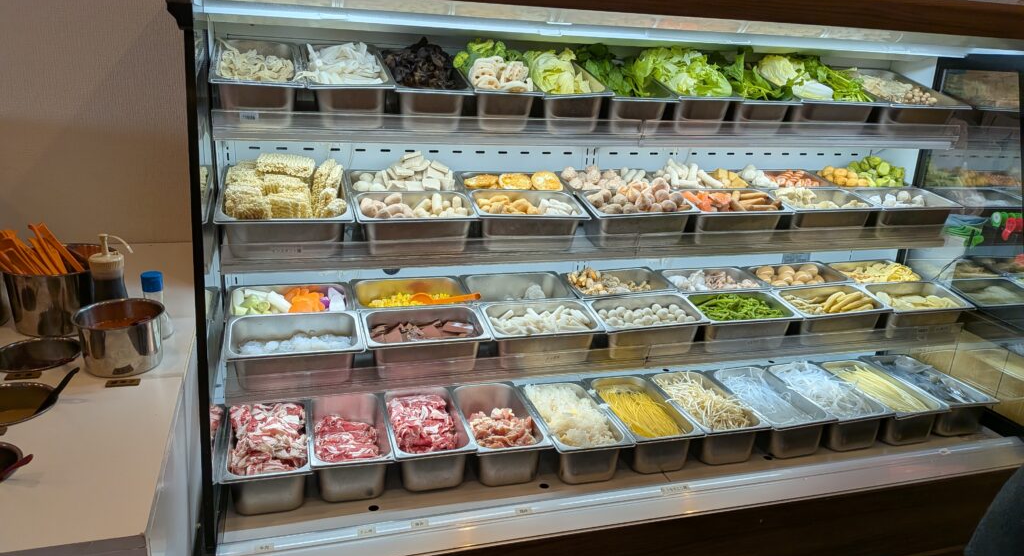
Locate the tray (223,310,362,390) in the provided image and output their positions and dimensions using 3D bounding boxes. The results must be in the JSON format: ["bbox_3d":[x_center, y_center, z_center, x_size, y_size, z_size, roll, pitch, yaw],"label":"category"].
[{"bbox_3d":[-0.470,0.167,1.558,0.268,0.100,0.162,-2,27,-16],"label":"tray"}]

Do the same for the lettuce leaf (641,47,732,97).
[{"bbox_3d":[0.438,-0.506,1.796,0.180,0.110,0.250,-2,33,-16],"label":"lettuce leaf"}]

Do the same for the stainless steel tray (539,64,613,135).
[{"bbox_3d":[0.107,-0.427,1.660,0.162,0.100,0.265,-6,35,-15],"label":"stainless steel tray"}]

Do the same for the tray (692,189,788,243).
[{"bbox_3d":[0.548,-0.149,1.785,0.265,0.100,0.162,-3,28,-15],"label":"tray"}]

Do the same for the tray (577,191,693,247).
[{"bbox_3d":[0.302,-0.137,1.712,0.265,0.100,0.162,-3,29,-15],"label":"tray"}]

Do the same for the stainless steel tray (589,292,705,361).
[{"bbox_3d":[0.325,0.128,1.751,0.265,0.100,0.162,-2,28,-16],"label":"stainless steel tray"}]

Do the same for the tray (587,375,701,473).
[{"bbox_3d":[0.317,0.365,1.790,0.176,0.100,0.325,-2,19,-16],"label":"tray"}]

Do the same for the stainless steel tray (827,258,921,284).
[{"bbox_3d":[1.070,0.026,2.126,0.265,0.100,0.162,-2,27,-16],"label":"stainless steel tray"}]

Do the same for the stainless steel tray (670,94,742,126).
[{"bbox_3d":[0.444,-0.483,1.895,0.176,0.100,0.325,-2,33,-16],"label":"stainless steel tray"}]

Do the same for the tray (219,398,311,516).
[{"bbox_3d":[-0.531,0.397,1.581,0.176,0.100,0.325,-2,19,-16],"label":"tray"}]

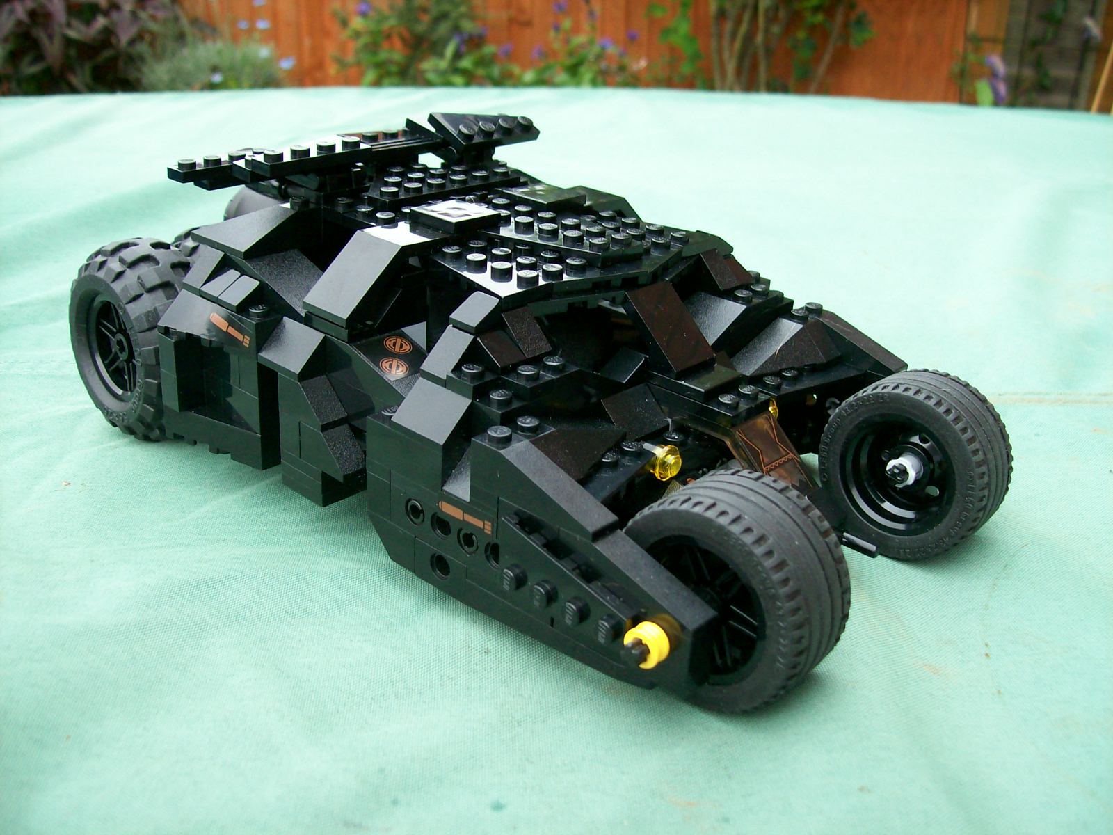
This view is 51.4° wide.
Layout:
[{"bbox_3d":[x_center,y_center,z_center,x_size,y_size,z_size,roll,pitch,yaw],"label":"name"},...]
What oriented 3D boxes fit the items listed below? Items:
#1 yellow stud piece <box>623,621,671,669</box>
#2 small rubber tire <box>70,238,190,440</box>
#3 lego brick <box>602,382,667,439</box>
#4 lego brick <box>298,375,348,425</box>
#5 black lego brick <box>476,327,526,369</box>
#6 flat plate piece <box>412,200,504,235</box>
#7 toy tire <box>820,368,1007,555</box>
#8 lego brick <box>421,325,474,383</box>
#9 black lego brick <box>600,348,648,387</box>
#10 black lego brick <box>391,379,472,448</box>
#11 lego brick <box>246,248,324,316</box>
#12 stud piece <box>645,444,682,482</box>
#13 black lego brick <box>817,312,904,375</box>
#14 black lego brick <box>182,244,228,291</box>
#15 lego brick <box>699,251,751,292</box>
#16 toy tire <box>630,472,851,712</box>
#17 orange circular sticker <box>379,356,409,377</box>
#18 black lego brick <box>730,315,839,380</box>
[{"bbox_3d":[0.016,0.039,0.201,0.007,0.007,0.004,23,30,36],"label":"yellow stud piece"},{"bbox_3d":[-0.115,-0.022,0.329,0.056,0.056,0.026,21,30,37],"label":"small rubber tire"},{"bbox_3d":[0.015,-0.001,0.262,0.016,0.010,0.016,23,30,36],"label":"lego brick"},{"bbox_3d":[-0.056,-0.005,0.265,0.016,0.010,0.008,23,30,36],"label":"lego brick"},{"bbox_3d":[-0.012,-0.014,0.240,0.008,0.006,0.008,23,30,36],"label":"black lego brick"},{"bbox_3d":[-0.025,-0.051,0.293,0.016,0.003,0.016,23,30,36],"label":"flat plate piece"},{"bbox_3d":[0.087,0.011,0.282,0.043,0.043,0.022,23,30,36],"label":"toy tire"},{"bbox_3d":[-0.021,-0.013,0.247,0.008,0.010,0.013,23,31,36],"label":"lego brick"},{"bbox_3d":[0.015,-0.011,0.262,0.008,0.006,0.008,23,30,36],"label":"black lego brick"},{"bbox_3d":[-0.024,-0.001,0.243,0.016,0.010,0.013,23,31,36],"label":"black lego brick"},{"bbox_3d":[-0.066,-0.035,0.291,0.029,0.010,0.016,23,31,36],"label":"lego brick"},{"bbox_3d":[0.024,0.010,0.251,0.005,0.008,0.008,23,30,36],"label":"stud piece"},{"bbox_3d":[0.077,-0.020,0.302,0.032,0.011,0.008,23,30,36],"label":"black lego brick"},{"bbox_3d":[-0.086,-0.038,0.295,0.008,0.010,0.016,23,30,36],"label":"black lego brick"},{"bbox_3d":[0.041,-0.039,0.300,0.015,0.010,0.016,23,30,36],"label":"lego brick"},{"bbox_3d":[0.034,0.034,0.226,0.044,0.044,0.022,21,30,37],"label":"toy tire"},{"bbox_3d":[-0.037,-0.012,0.267,0.007,0.001,0.007,40,40,26],"label":"orange circular sticker"},{"bbox_3d":[0.058,-0.017,0.293,0.016,0.011,0.032,23,30,36],"label":"black lego brick"}]

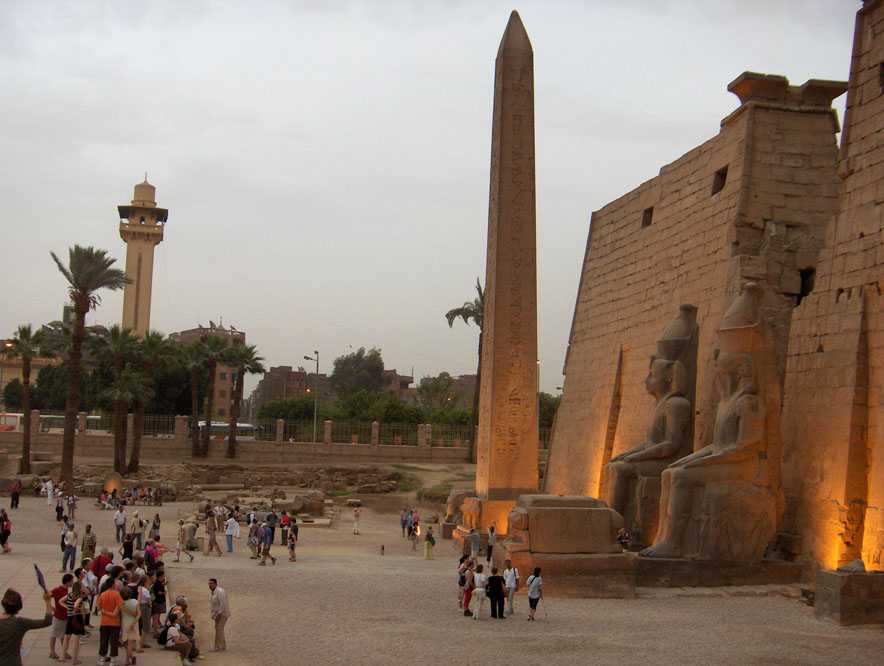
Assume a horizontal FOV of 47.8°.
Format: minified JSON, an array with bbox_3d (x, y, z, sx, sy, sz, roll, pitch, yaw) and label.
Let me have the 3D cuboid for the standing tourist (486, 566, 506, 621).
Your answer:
[{"bbox_3d":[1.720,8.213,31.492,0.580,1.620,0.360,1,-7,3],"label":"standing tourist"}]

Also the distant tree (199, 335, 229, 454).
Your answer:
[{"bbox_3d":[-21.766,5.889,94.000,3.300,11.500,3.300,3,-6,-13],"label":"distant tree"}]

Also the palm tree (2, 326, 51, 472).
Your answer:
[{"bbox_3d":[-31.502,5.028,76.000,3.600,11.354,3.600,1,-8,0],"label":"palm tree"}]

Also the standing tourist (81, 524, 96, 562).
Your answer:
[{"bbox_3d":[-12.261,7.492,34.600,0.540,1.700,0.360,2,-6,-6],"label":"standing tourist"}]

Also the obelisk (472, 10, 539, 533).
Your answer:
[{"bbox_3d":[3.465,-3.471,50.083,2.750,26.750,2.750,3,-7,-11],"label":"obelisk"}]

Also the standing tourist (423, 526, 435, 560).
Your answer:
[{"bbox_3d":[-0.612,9.910,47.000,0.520,1.558,0.400,6,-9,-32],"label":"standing tourist"}]

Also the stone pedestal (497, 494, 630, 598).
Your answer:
[{"bbox_3d":[4.460,8.028,38.014,4.500,3.350,3.400,2,-6,-10],"label":"stone pedestal"}]

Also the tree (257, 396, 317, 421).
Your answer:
[{"bbox_3d":[-17.402,9.796,112.000,6.800,5.220,6.460,1,-7,0],"label":"tree"}]

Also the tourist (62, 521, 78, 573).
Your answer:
[{"bbox_3d":[-13.508,7.823,36.436,0.550,1.780,0.360,2,-7,-9],"label":"tourist"}]

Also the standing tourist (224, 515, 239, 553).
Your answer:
[{"bbox_3d":[-8.862,8.399,42.000,0.560,1.680,0.420,4,-7,-30],"label":"standing tourist"}]

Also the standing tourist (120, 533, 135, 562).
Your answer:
[{"bbox_3d":[-10.609,7.561,33.600,0.550,1.640,0.400,1,-6,6],"label":"standing tourist"}]

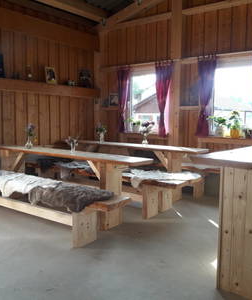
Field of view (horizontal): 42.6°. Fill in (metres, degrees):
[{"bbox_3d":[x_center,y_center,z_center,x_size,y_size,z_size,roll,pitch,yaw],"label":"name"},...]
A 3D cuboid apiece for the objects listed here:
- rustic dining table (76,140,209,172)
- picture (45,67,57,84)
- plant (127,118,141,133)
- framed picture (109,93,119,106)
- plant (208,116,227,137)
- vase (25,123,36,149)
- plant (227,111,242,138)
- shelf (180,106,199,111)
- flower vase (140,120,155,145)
[{"bbox_3d":[0.135,0.309,5.150,2.339,0.771,0.491,5,7,40],"label":"rustic dining table"},{"bbox_3d":[-1.266,-1.241,5.410,0.167,0.299,0.023,-4,-6,-39],"label":"picture"},{"bbox_3d":[0.127,-0.430,5.853,0.272,0.280,0.231,1,5,0],"label":"plant"},{"bbox_3d":[-0.226,-0.945,6.107,0.233,0.245,0.023,5,0,40],"label":"framed picture"},{"bbox_3d":[1.364,-0.343,4.848,0.286,0.317,0.243,1,5,0],"label":"plant"},{"bbox_3d":[-1.266,-0.189,4.302,0.160,0.344,0.144,1,5,0],"label":"vase"},{"bbox_3d":[1.568,-0.367,4.665,0.210,0.402,0.199,1,5,0],"label":"plant"},{"bbox_3d":[1.029,-0.656,5.079,0.318,0.060,0.133,5,7,40],"label":"shelf"},{"bbox_3d":[0.341,-0.269,5.134,0.223,0.387,0.190,1,5,0],"label":"flower vase"}]

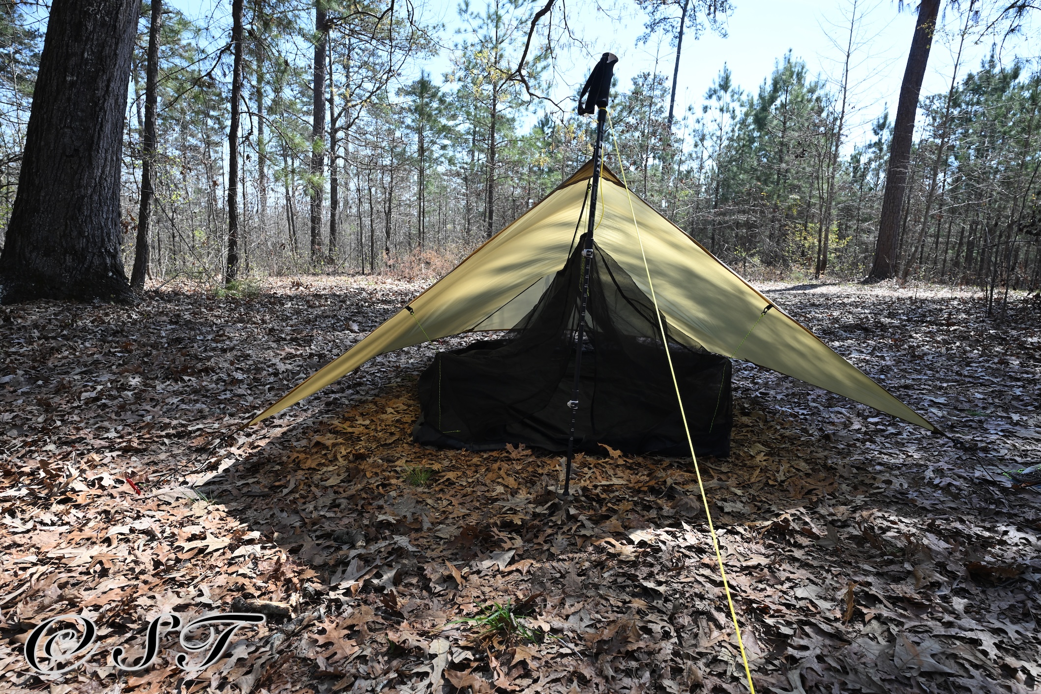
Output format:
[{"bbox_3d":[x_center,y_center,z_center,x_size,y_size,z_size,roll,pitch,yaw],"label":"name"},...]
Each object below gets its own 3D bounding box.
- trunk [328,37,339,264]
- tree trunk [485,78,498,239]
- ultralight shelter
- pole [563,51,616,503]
[{"bbox_3d":[-4.922,-4.968,15.026,0.240,5.745,0.240,2,10,0],"label":"trunk"},{"bbox_3d":[-0.806,-4.837,16.570,0.180,5.205,0.180,2,10,0],"label":"tree trunk"},{"bbox_3d":[0.247,-0.277,2.842,2.089,0.859,2.538,2,10,1],"label":"ultralight shelter"},{"bbox_3d":[0.159,-0.150,1.536,0.092,1.202,0.065,6,7,8],"label":"pole"}]

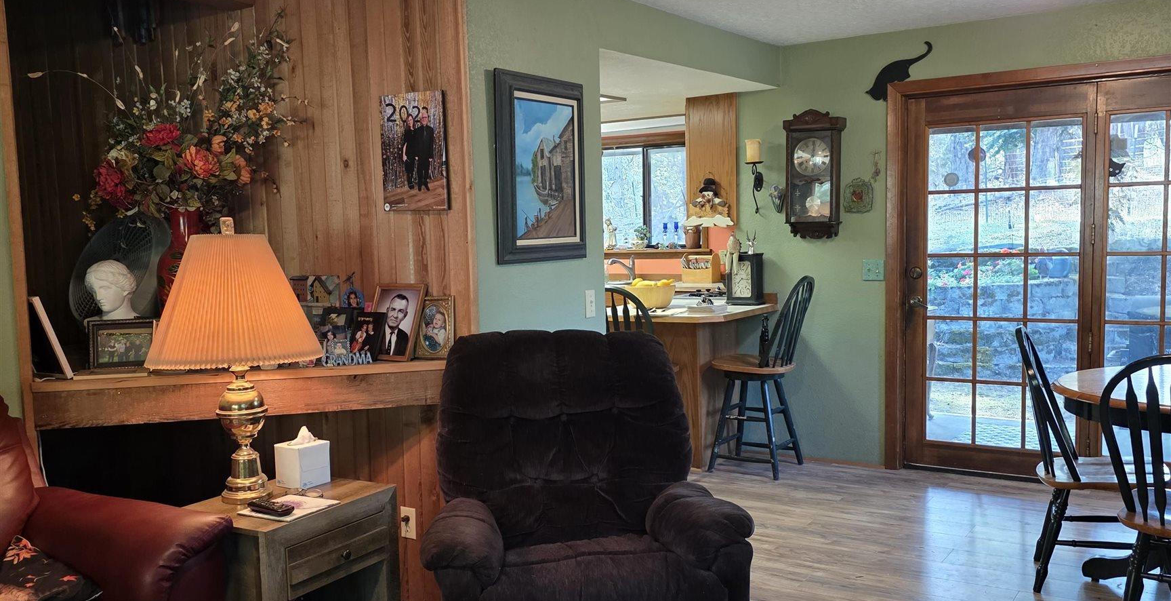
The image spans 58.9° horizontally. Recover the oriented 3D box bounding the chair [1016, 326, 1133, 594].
[{"bbox_3d":[1.934,0.592,3.933,0.540,0.975,0.460,0,5,19],"label":"chair"}]

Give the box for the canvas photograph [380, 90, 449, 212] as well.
[{"bbox_3d":[-0.597,-0.521,3.656,0.299,0.410,0.022,1,5,33],"label":"canvas photograph"}]

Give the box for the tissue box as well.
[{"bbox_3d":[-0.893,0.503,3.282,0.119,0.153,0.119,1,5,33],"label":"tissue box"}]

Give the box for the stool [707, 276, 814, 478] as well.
[{"bbox_3d":[1.001,0.413,5.856,0.573,1.095,0.462,3,6,42],"label":"stool"}]

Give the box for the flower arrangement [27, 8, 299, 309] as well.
[{"bbox_3d":[-1.584,-0.452,3.900,0.900,1.240,0.560,-3,5,-12],"label":"flower arrangement"}]

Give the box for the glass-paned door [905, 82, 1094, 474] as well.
[{"bbox_3d":[2.160,-0.081,5.471,0.931,2.017,0.045,1,5,33],"label":"glass-paned door"}]

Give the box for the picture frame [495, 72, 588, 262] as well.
[{"bbox_3d":[-0.177,-0.498,3.964,0.045,0.695,0.574,1,5,33],"label":"picture frame"}]

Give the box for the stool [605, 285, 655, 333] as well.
[{"bbox_3d":[0.271,0.441,5.754,0.462,1.095,0.573,1,5,27],"label":"stool"}]

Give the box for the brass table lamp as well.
[{"bbox_3d":[-1.028,0.194,3.083,0.502,0.804,0.502,1,5,33],"label":"brass table lamp"}]

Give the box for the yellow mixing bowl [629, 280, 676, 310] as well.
[{"bbox_3d":[0.402,-0.025,6.226,0.301,0.136,0.301,-2,5,0],"label":"yellow mixing bowl"}]

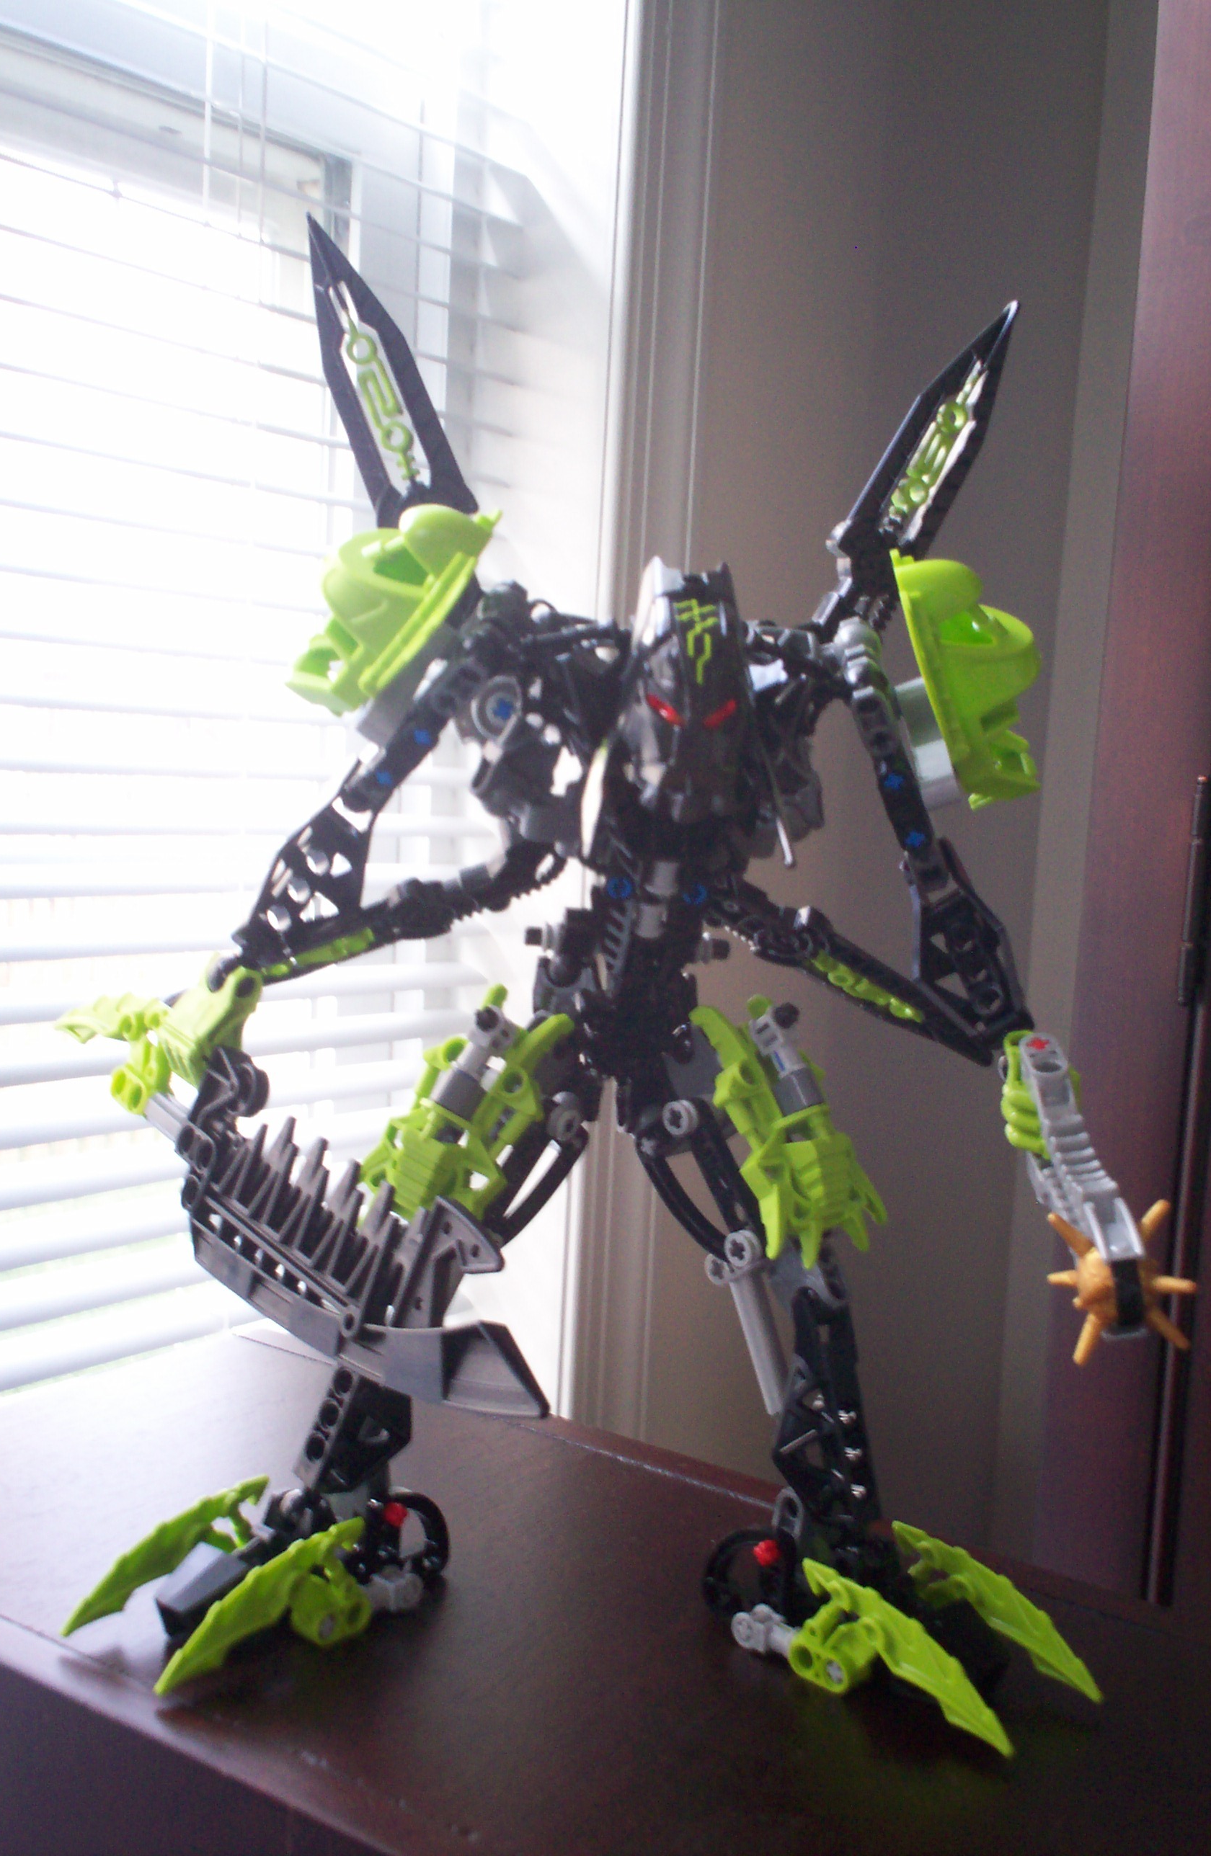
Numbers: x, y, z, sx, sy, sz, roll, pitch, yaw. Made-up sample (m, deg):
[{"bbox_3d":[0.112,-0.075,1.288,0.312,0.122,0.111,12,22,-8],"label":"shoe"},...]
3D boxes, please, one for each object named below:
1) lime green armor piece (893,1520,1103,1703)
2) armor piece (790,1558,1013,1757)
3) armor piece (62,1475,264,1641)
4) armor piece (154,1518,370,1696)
[{"bbox_3d":[0.079,0.142,0.402,0.013,0.021,0.053,-3,8,-45],"label":"lime green armor piece"},{"bbox_3d":[0.056,0.143,0.379,0.013,0.021,0.053,-3,8,-45],"label":"armor piece"},{"bbox_3d":[-0.090,0.133,0.409,0.013,0.021,0.053,8,7,41],"label":"armor piece"},{"bbox_3d":[-0.065,0.137,0.387,0.013,0.021,0.053,8,7,41],"label":"armor piece"}]

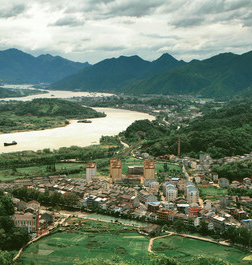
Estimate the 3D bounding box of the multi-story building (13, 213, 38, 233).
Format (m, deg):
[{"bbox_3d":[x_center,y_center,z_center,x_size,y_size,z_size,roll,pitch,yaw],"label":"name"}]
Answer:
[{"bbox_3d":[-115.500,105.270,808.000,25.500,17.000,14.000,0,5,3],"label":"multi-story building"}]

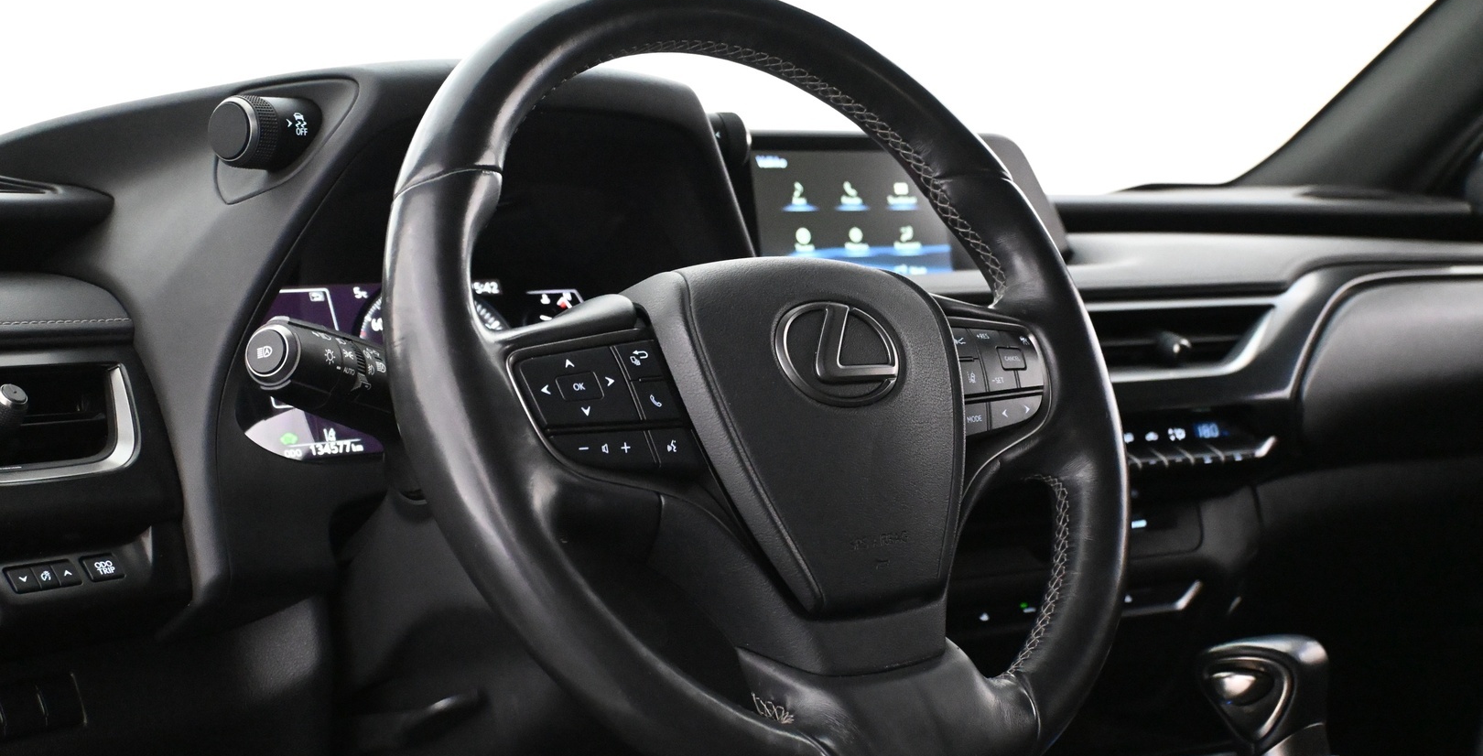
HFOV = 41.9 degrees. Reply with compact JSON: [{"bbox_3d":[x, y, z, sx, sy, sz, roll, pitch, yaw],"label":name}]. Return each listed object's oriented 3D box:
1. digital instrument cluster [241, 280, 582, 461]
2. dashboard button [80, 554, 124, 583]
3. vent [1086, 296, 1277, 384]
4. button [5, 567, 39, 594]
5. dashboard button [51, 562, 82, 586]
[{"bbox_3d":[-0.161,0.000,1.026,0.220,0.097,0.038,-3,-16,-39],"label":"digital instrument cluster"},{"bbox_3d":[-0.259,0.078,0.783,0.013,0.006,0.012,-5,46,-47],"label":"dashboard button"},{"bbox_3d":[0.260,-0.022,1.209,0.175,0.048,0.040,-3,-8,-39],"label":"vent"},{"bbox_3d":[-0.282,0.080,0.758,0.011,0.006,0.012,-5,46,-47],"label":"button"},{"bbox_3d":[-0.270,0.079,0.771,0.009,0.006,0.012,-5,46,-47],"label":"dashboard button"}]

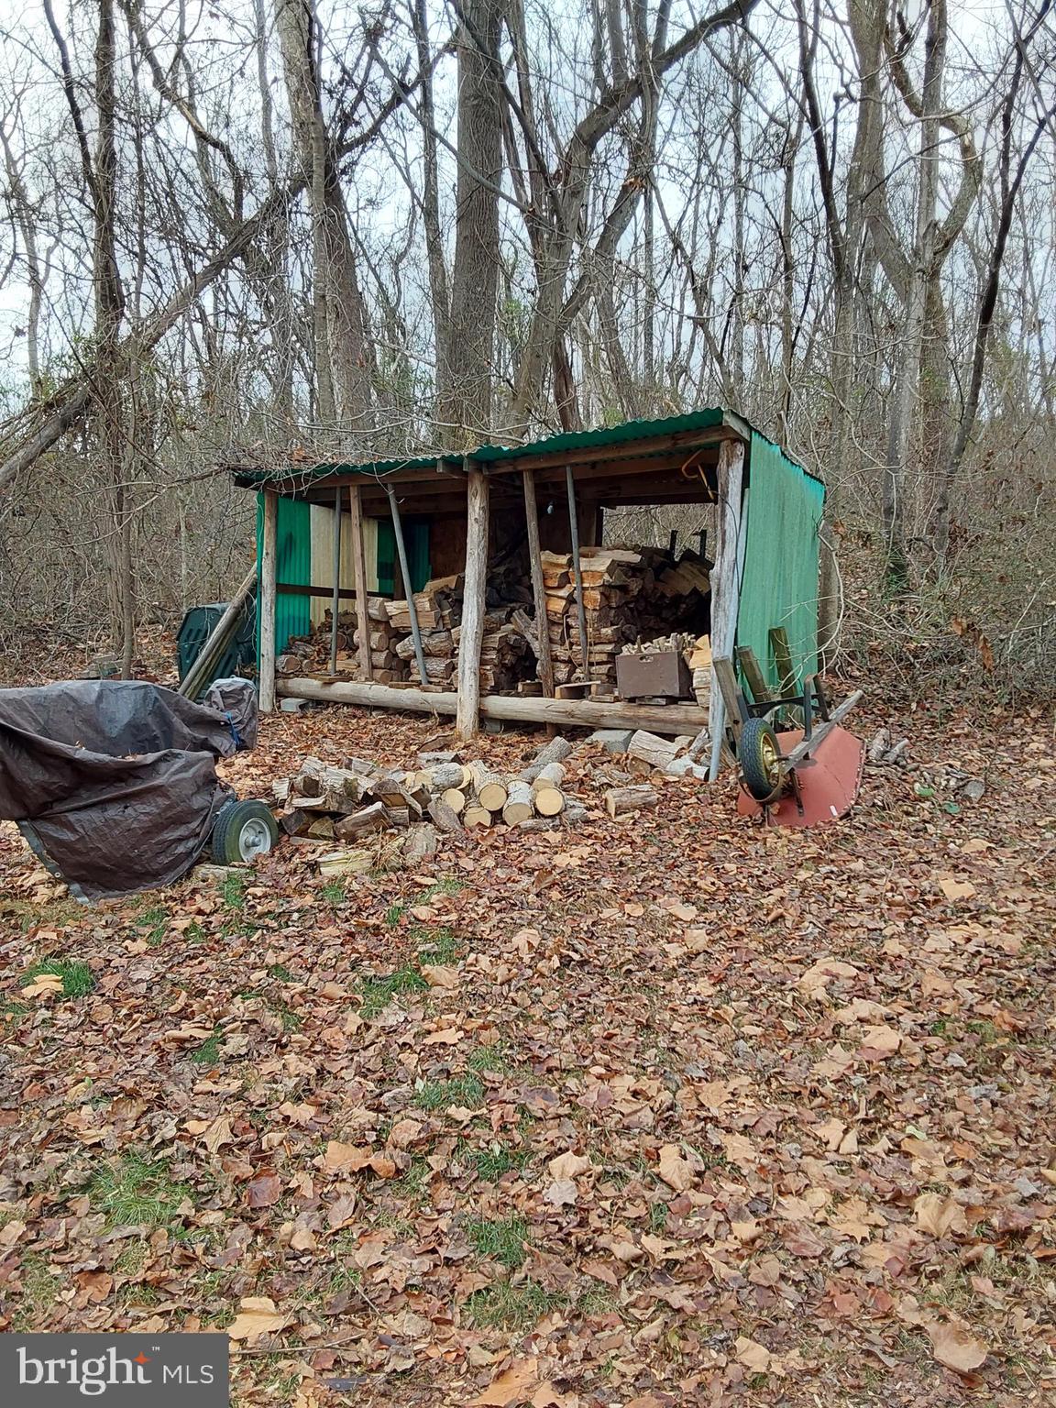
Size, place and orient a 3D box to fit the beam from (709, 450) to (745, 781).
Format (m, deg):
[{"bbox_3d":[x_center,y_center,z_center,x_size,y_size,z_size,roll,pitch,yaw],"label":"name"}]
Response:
[{"bbox_3d":[0.991,-0.510,5.850,0.140,1.673,0.140,6,6,40],"label":"beam"}]

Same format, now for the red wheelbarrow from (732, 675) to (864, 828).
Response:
[{"bbox_3d":[1.358,0.222,5.680,0.660,0.600,1.360,-1,11,27],"label":"red wheelbarrow"}]

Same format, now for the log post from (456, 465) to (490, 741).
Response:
[{"bbox_3d":[-0.337,-0.609,6.981,0.130,1.680,0.130,2,5,0],"label":"log post"}]

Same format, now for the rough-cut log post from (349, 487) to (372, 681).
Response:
[{"bbox_3d":[-1.129,-0.807,7.720,0.089,1.352,0.045,6,12,40],"label":"rough-cut log post"}]

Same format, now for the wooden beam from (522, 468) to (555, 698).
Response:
[{"bbox_3d":[0.069,-0.677,6.720,0.070,1.422,0.070,2,11,40],"label":"wooden beam"}]

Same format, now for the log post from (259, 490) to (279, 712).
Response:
[{"bbox_3d":[-1.884,-0.747,8.293,0.105,1.621,0.105,2,5,0],"label":"log post"}]

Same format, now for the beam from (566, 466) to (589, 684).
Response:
[{"bbox_3d":[0.284,-0.738,6.550,0.050,1.253,0.050,5,15,40],"label":"beam"}]

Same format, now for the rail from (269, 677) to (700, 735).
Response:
[{"bbox_3d":[-0.455,-0.010,7.184,3.663,0.150,0.150,4,5,40],"label":"rail"}]

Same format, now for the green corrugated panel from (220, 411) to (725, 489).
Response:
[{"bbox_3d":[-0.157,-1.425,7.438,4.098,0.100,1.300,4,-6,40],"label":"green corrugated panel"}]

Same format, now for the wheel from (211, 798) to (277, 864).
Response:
[{"bbox_3d":[-1.338,0.618,5.400,0.110,0.365,0.365,5,6,35],"label":"wheel"}]

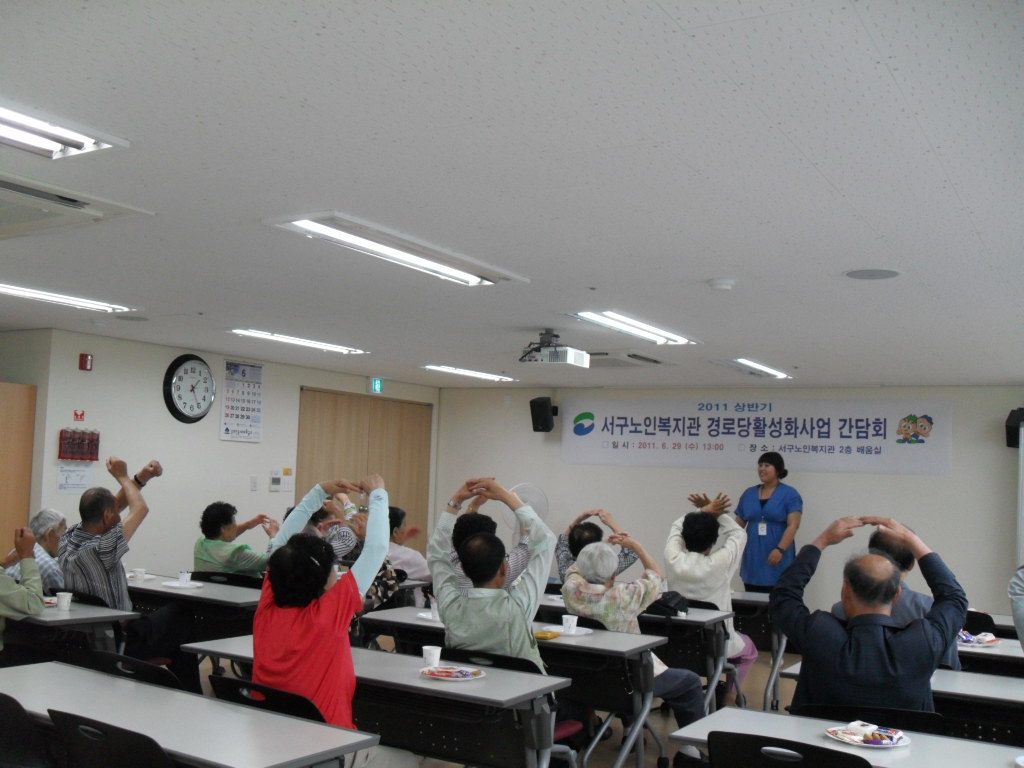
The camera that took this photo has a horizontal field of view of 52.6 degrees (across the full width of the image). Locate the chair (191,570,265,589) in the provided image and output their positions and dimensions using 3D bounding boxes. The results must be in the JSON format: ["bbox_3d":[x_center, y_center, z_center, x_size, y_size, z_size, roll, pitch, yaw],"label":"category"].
[{"bbox_3d":[-1.687,1.581,6.540,0.500,0.770,0.540,-1,-6,33],"label":"chair"}]

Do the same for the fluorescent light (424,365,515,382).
[{"bbox_3d":[-0.340,-0.083,8.957,0.300,0.080,1.260,-1,-6,33],"label":"fluorescent light"}]

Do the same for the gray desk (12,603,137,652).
[{"bbox_3d":[-2.570,1.449,5.164,1.500,0.720,0.480,-1,-6,33],"label":"gray desk"}]

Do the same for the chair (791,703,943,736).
[{"bbox_3d":[1.250,1.411,3.468,0.510,0.770,0.540,-1,-5,33],"label":"chair"}]

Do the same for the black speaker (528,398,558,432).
[{"bbox_3d":[0.288,0.293,9.794,0.200,0.320,0.220,-1,8,33],"label":"black speaker"}]

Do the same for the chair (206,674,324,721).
[{"bbox_3d":[-0.647,1.339,3.432,0.510,0.770,0.540,-1,-5,33],"label":"chair"}]

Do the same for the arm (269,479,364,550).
[{"bbox_3d":[-0.659,0.445,3.453,0.340,0.300,0.200,-1,-6,33],"label":"arm"}]

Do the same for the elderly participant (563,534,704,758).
[{"bbox_3d":[0.600,1.329,5.261,0.580,1.160,0.740,-2,-6,41],"label":"elderly participant"}]

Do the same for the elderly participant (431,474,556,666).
[{"bbox_3d":[0.045,1.116,4.317,0.560,1.400,0.700,-1,-5,33],"label":"elderly participant"}]

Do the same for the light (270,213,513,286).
[{"bbox_3d":[-0.356,-0.487,3.763,0.300,0.080,1.280,0,-5,29],"label":"light"}]

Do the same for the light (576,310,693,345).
[{"bbox_3d":[0.724,-0.310,5.905,0.300,0.080,1.260,-1,-6,33],"label":"light"}]

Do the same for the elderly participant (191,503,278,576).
[{"bbox_3d":[-1.735,1.384,6.785,0.520,1.200,0.740,-1,-6,33],"label":"elderly participant"}]

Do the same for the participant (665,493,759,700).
[{"bbox_3d":[1.210,1.316,6.107,0.520,1.360,0.700,-1,-6,38],"label":"participant"}]

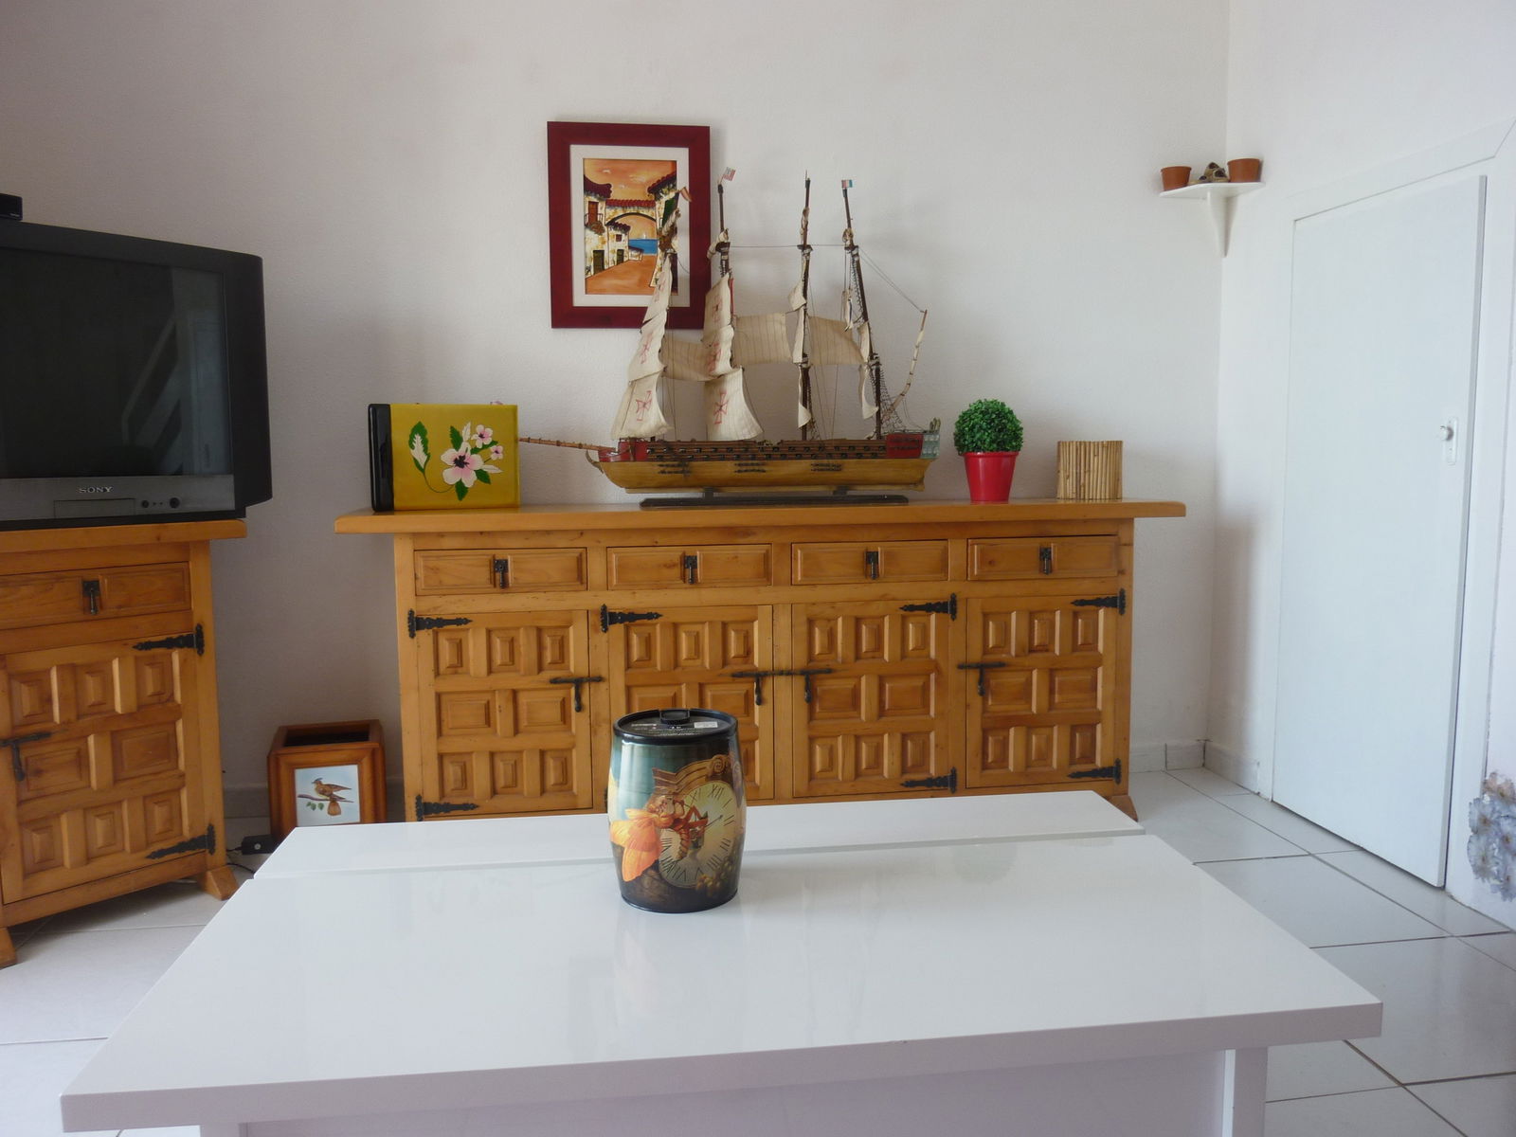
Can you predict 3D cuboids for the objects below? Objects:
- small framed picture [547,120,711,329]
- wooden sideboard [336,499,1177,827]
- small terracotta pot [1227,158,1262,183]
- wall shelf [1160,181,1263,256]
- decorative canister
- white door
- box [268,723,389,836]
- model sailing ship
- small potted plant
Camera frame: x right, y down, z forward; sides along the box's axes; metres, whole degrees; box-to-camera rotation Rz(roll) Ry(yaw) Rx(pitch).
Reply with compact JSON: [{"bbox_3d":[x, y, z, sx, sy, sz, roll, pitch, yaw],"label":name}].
[{"bbox_3d":[-0.336,-0.904,2.911,0.424,0.527,0.026,-1,6,-8],"label":"small framed picture"},{"bbox_3d":[0.035,0.246,2.851,2.038,0.825,0.449,-1,6,-8],"label":"wooden sideboard"},{"bbox_3d":[1.313,-1.073,2.953,0.083,0.061,0.083,0,6,0],"label":"small terracotta pot"},{"bbox_3d":[1.290,-0.981,3.098,0.269,0.179,0.170,4,7,36],"label":"wall shelf"},{"bbox_3d":[-0.096,0.288,1.316,0.166,0.203,0.166,0,6,0],"label":"decorative canister"},{"bbox_3d":[1.459,-0.096,2.611,0.040,1.526,0.628,-1,6,-8],"label":"white door"},{"bbox_3d":[-1.080,0.550,2.789,0.255,0.251,0.293,-2,6,-17],"label":"box"},{"bbox_3d":[-0.061,-0.564,2.729,1.065,0.815,0.222,-1,6,-8],"label":"model sailing ship"},{"bbox_3d":[0.605,-0.309,2.875,0.181,0.266,0.181,-1,6,-8],"label":"small potted plant"}]

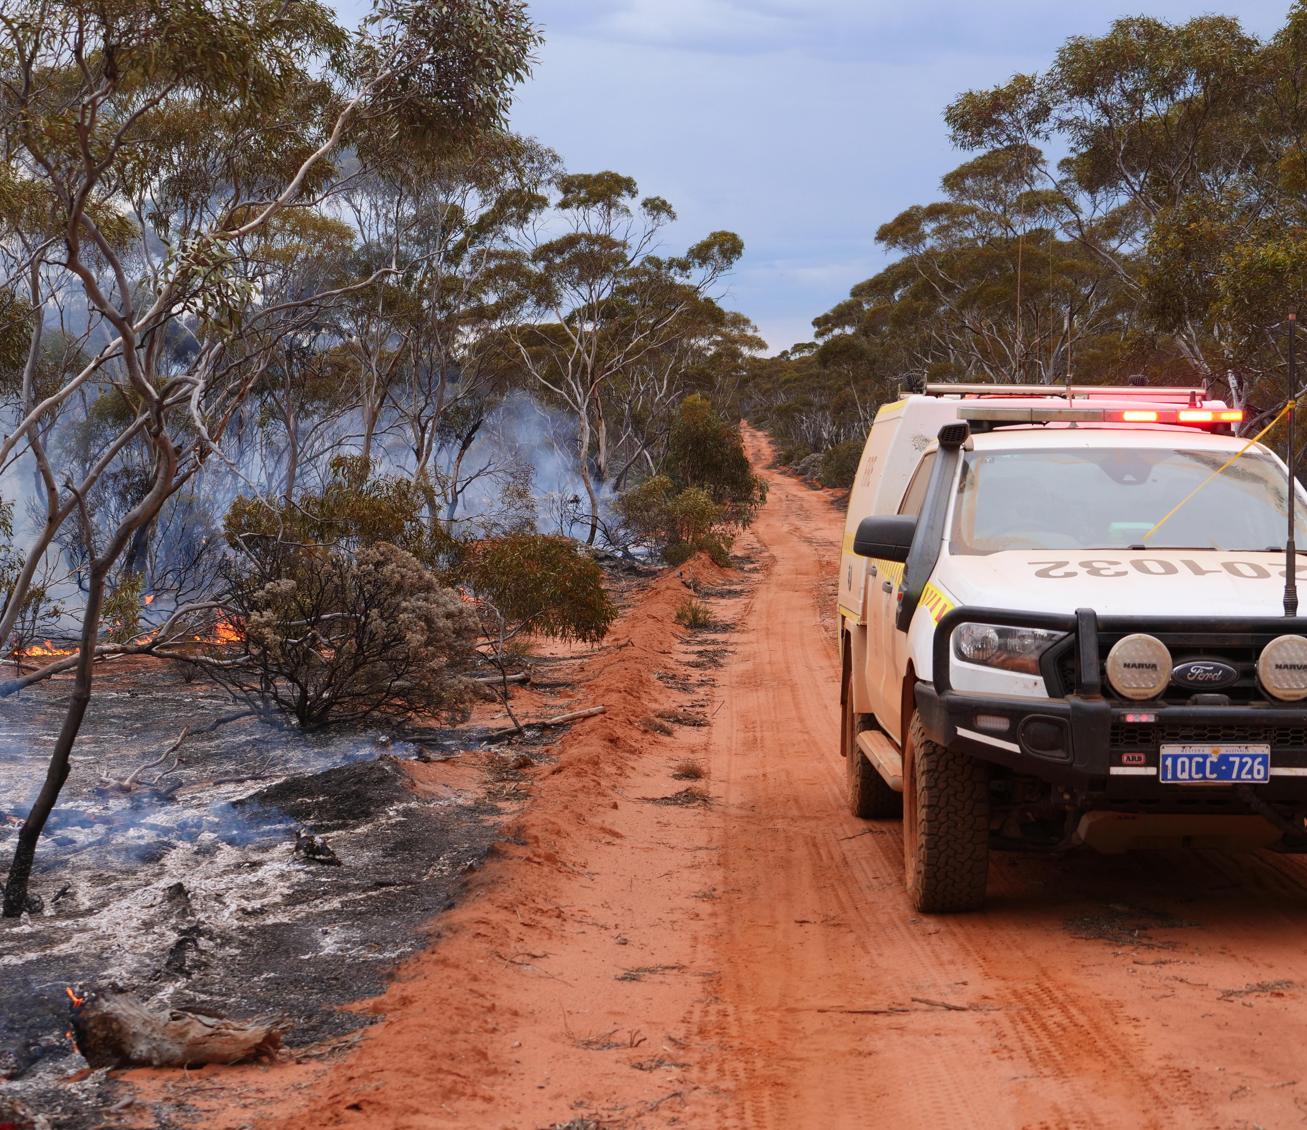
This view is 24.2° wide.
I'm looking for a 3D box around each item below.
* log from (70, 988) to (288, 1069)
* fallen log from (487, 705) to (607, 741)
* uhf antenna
[{"bbox_3d":[-1.306,1.274,8.370,0.600,0.215,0.210,0,1,-6],"label":"log"},{"bbox_3d":[-0.671,1.000,19.300,0.900,0.065,0.065,-10,7,-35],"label":"fallen log"},{"bbox_3d":[2.197,-0.331,10.500,0.047,1.080,0.047,0,1,0],"label":"uhf antenna"}]

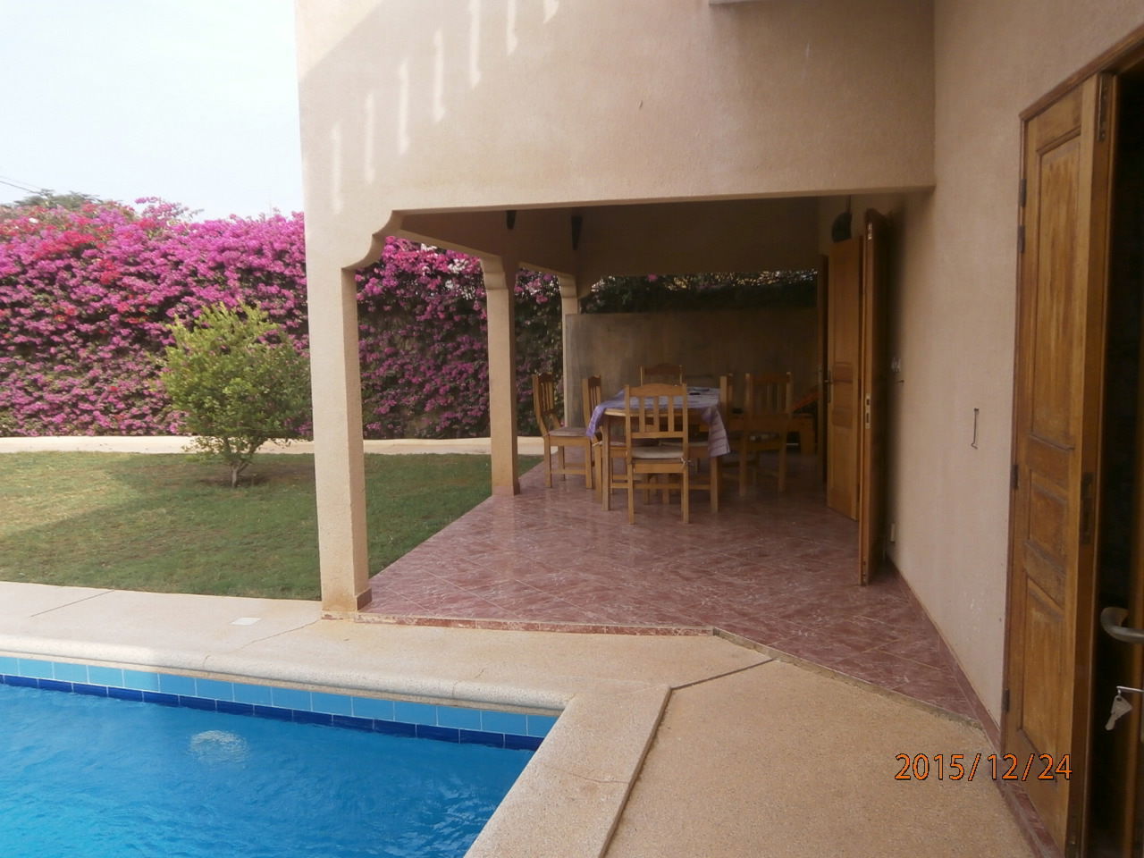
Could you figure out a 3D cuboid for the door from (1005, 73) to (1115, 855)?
[{"bbox_3d":[1.440,0.109,2.580,0.048,2.120,0.540,0,6,11],"label":"door"}]

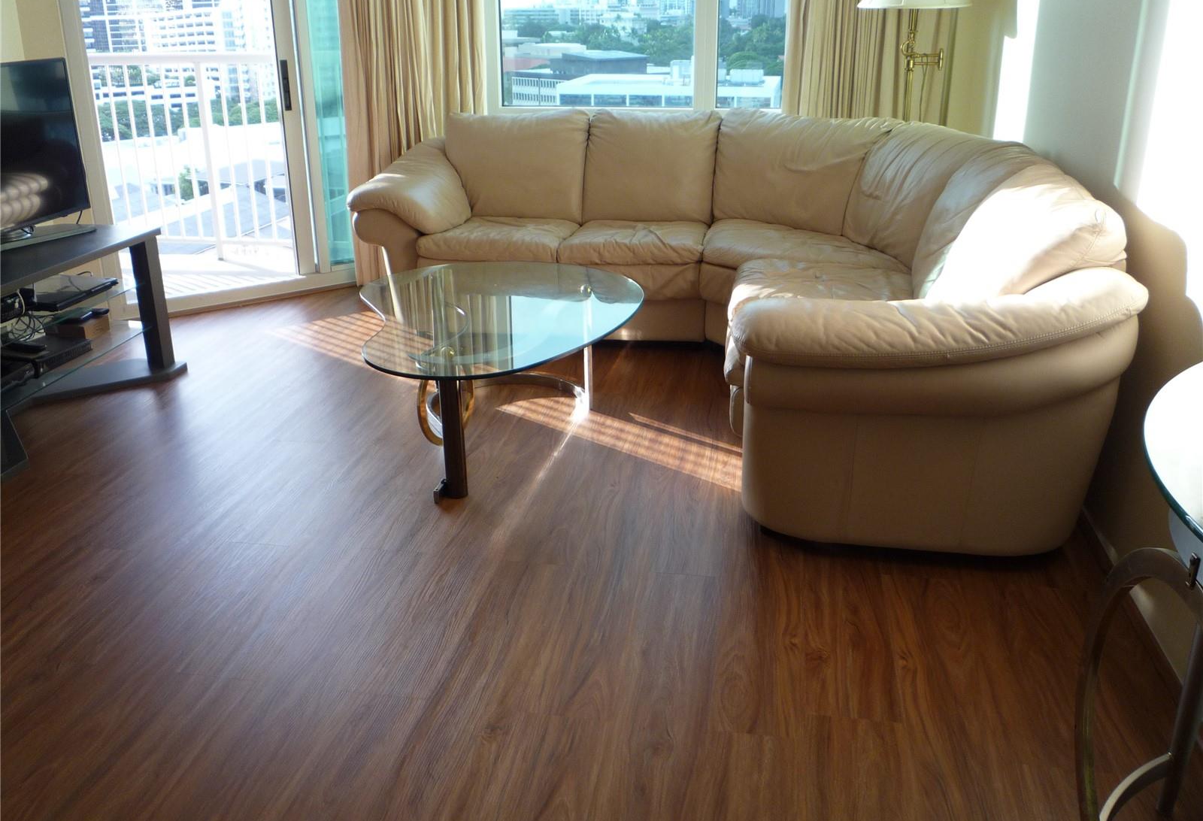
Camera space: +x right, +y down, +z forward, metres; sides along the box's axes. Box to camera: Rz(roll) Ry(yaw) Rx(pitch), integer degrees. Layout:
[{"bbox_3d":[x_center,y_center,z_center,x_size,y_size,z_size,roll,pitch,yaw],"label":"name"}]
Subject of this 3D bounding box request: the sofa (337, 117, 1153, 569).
[{"bbox_3d":[0.175,-0.535,3.835,2.657,0.917,2.554,3,20,8],"label":"sofa"}]

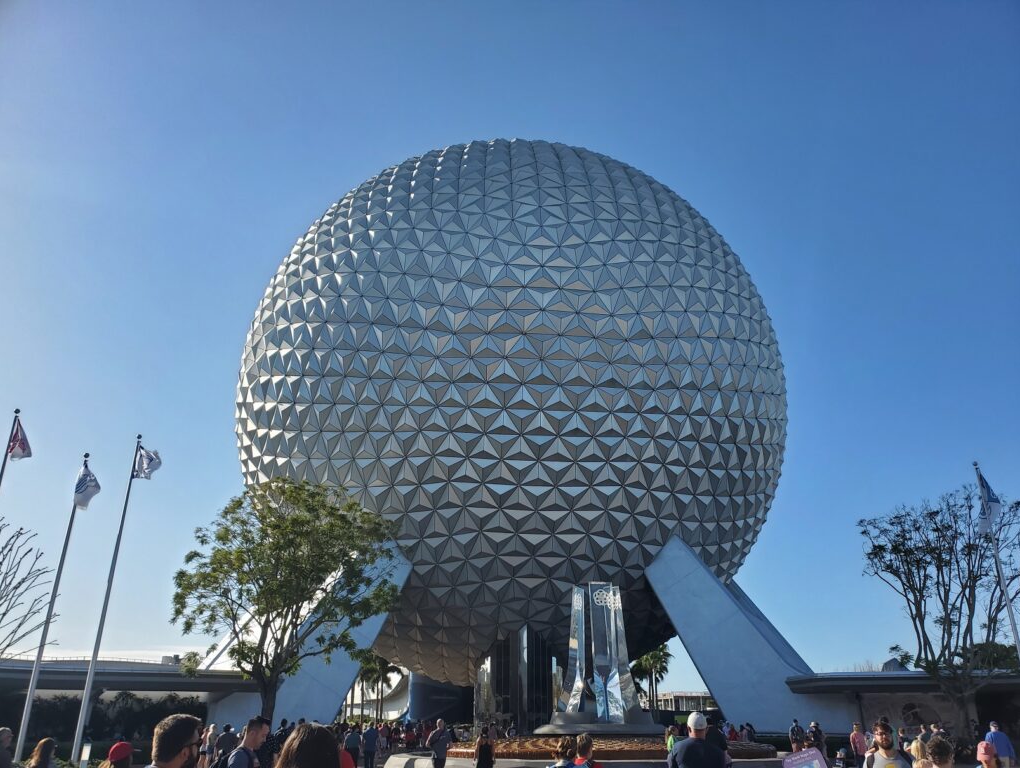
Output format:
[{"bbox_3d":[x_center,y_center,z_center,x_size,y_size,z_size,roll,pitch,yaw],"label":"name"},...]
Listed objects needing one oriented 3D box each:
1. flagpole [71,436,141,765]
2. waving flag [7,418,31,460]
[{"bbox_3d":[-13.420,6.983,25.633,0.200,11.091,0.200,0,-24,0],"label":"flagpole"},{"bbox_3d":[-16.005,1.821,25.121,0.780,1.380,0.400,5,-24,-10],"label":"waving flag"}]

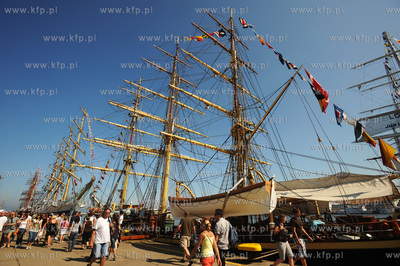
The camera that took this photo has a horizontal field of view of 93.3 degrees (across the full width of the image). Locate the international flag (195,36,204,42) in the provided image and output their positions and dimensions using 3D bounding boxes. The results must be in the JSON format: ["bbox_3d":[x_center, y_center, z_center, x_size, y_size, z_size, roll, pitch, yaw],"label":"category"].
[{"bbox_3d":[-0.059,-10.992,22.185,1.100,0.700,0.300,-19,-29,38],"label":"international flag"}]

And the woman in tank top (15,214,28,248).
[{"bbox_3d":[-9.625,5.298,10.246,0.520,1.610,0.400,15,-27,-32],"label":"woman in tank top"}]

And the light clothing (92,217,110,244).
[{"bbox_3d":[-2.794,2.760,5.352,0.500,0.680,0.320,16,-27,-34],"label":"light clothing"}]

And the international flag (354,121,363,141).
[{"bbox_3d":[8.232,-0.130,9.800,0.400,1.100,0.300,-19,-29,38],"label":"international flag"}]

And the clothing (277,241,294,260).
[{"bbox_3d":[2.456,3.380,5.420,0.440,0.450,0.360,-10,-25,23],"label":"clothing"}]

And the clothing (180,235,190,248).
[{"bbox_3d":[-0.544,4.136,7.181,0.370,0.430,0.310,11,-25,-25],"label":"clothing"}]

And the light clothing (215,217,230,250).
[{"bbox_3d":[0.560,2.503,4.700,0.300,0.720,0.450,-17,-28,36],"label":"light clothing"}]

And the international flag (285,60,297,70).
[{"bbox_3d":[6.444,-4.806,13.436,0.750,0.700,0.300,-19,-29,38],"label":"international flag"}]

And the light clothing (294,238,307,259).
[{"bbox_3d":[3.004,3.436,5.613,0.360,0.480,0.340,-10,-25,23],"label":"light clothing"}]

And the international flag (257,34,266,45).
[{"bbox_3d":[5.184,-7.882,15.906,0.800,0.850,0.300,-19,-29,38],"label":"international flag"}]

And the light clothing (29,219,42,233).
[{"bbox_3d":[-8.875,5.021,10.254,0.500,0.630,0.280,15,-27,-32],"label":"light clothing"}]

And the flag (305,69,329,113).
[{"bbox_3d":[7.263,-2.650,11.764,1.200,2.800,0.500,-19,-29,38],"label":"flag"}]

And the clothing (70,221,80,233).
[{"bbox_3d":[-5.866,4.406,8.891,0.400,0.520,0.260,16,-27,-34],"label":"clothing"}]

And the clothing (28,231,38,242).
[{"bbox_3d":[-8.896,5.510,10.049,0.400,0.540,0.310,15,-27,-32],"label":"clothing"}]

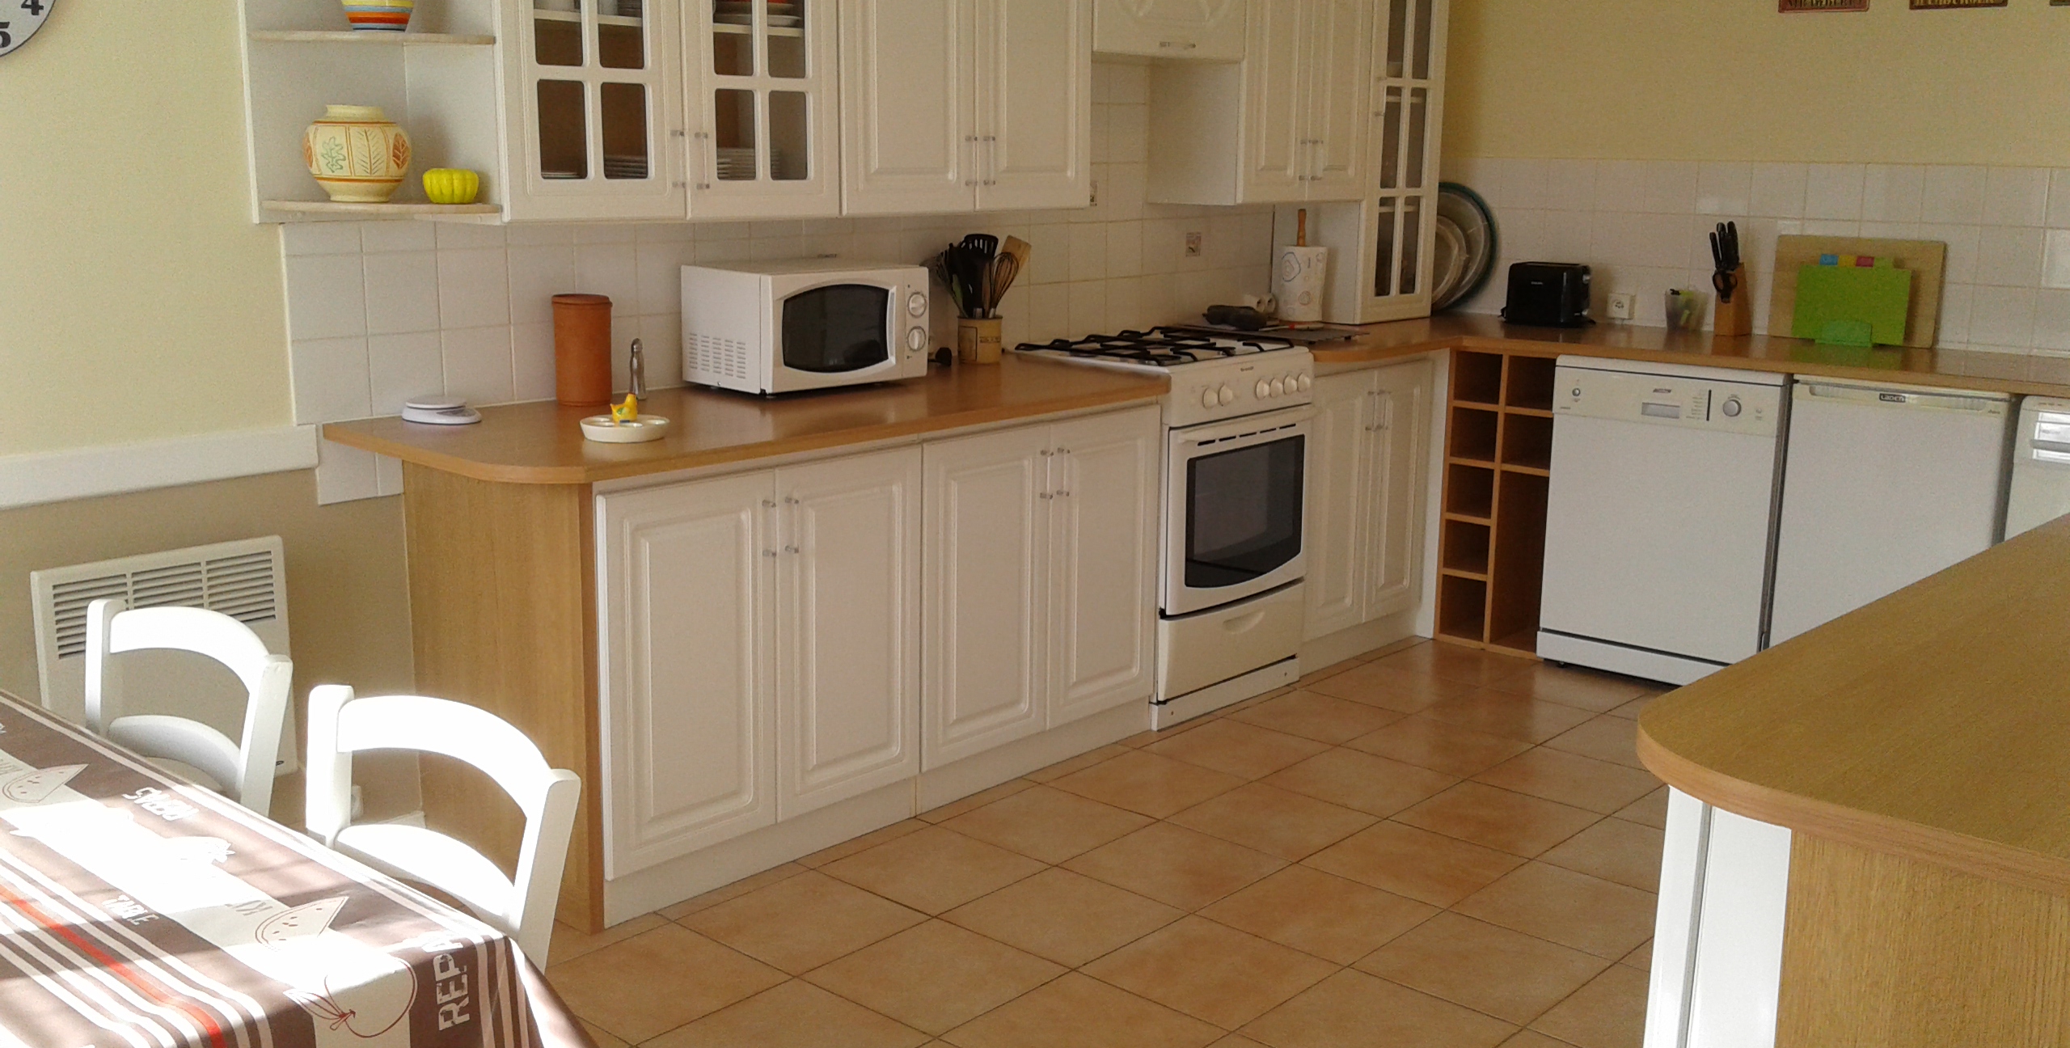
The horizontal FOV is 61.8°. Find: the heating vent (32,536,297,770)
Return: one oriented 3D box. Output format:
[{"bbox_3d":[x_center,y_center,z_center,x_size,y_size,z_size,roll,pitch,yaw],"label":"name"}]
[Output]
[{"bbox_3d":[-1.572,0.275,3.148,0.075,0.453,0.419,10,15,42],"label":"heating vent"}]

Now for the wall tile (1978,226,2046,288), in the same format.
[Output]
[{"bbox_3d":[2.570,-0.703,4.557,0.155,0.155,0.010,10,15,42],"label":"wall tile"}]

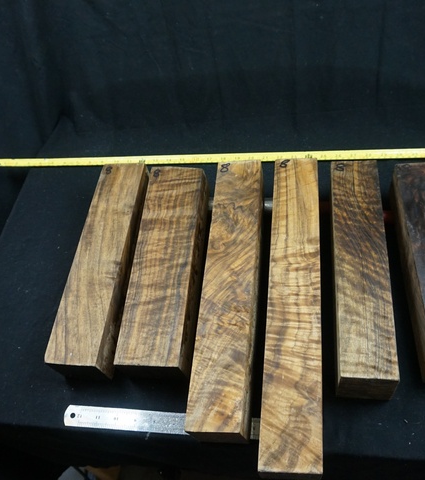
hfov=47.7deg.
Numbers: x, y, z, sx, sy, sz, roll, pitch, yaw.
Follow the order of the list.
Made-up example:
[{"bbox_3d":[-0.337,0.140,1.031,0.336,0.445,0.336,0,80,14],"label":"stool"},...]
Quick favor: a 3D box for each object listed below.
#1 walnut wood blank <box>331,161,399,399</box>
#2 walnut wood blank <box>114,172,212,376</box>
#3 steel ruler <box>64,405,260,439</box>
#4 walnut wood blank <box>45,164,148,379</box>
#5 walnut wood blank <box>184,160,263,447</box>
[{"bbox_3d":[0.199,0.040,0.652,0.063,0.074,0.324,0,57,11],"label":"walnut wood blank"},{"bbox_3d":[-0.062,0.039,0.697,0.081,0.068,0.312,0,59,10],"label":"walnut wood blank"},{"bbox_3d":[-0.038,0.236,0.606,0.318,0.001,0.026,0,55,10],"label":"steel ruler"},{"bbox_3d":[-0.158,0.035,0.723,0.070,0.062,0.331,0,58,11],"label":"walnut wood blank"},{"bbox_3d":[0.028,0.065,0.662,0.062,0.069,0.392,-1,58,13],"label":"walnut wood blank"}]

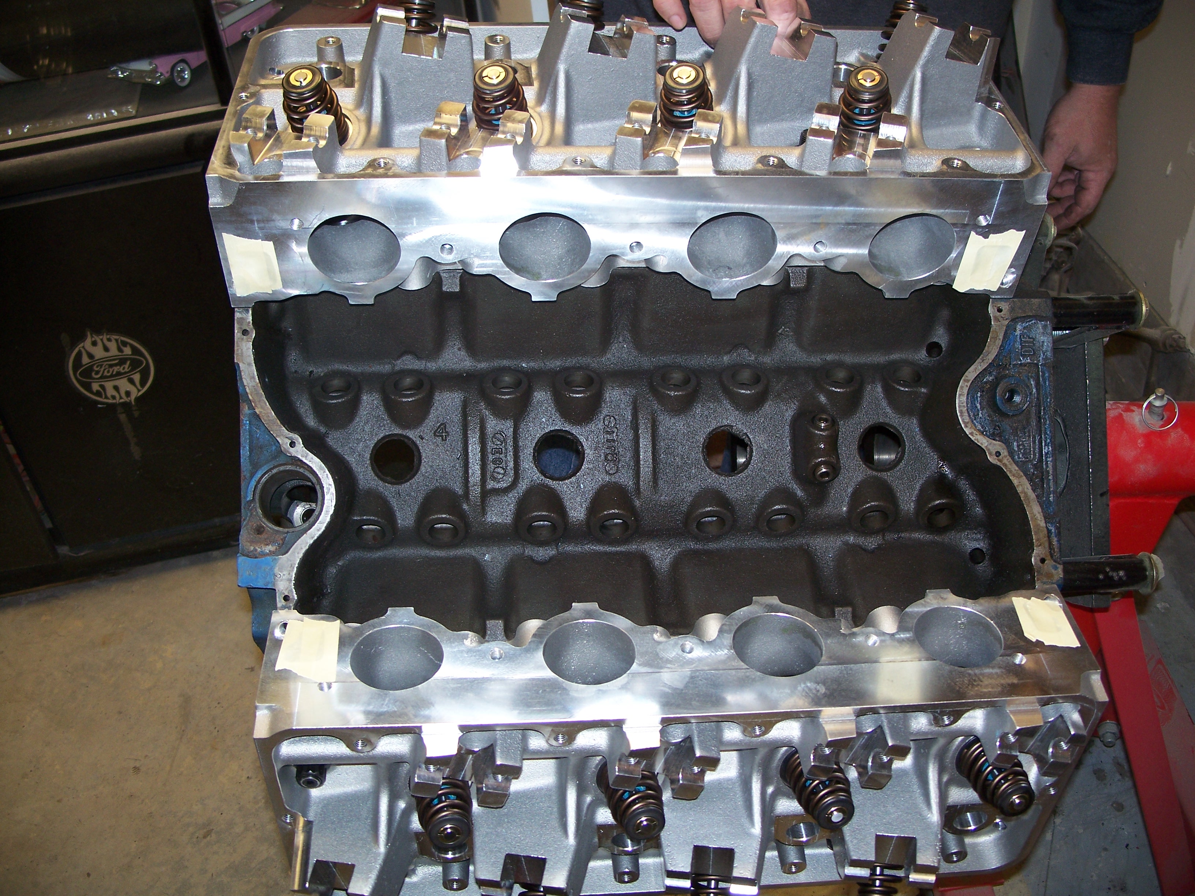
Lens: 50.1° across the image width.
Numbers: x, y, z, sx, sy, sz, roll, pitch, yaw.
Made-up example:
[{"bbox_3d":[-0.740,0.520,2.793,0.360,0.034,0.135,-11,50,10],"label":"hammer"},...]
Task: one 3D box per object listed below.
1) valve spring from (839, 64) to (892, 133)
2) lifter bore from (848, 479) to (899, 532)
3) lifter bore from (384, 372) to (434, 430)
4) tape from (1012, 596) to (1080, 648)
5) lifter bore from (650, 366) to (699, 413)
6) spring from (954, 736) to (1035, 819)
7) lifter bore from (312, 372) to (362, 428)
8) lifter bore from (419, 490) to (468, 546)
[{"bbox_3d":[0.183,-0.235,0.877,0.037,0.054,0.037,-5,65,2],"label":"valve spring"},{"bbox_3d":[0.203,0.043,0.950,0.036,0.036,0.027,-1,43,-5],"label":"lifter bore"},{"bbox_3d":[-0.138,-0.036,0.938,0.037,0.030,0.037,-1,40,-6],"label":"lifter bore"},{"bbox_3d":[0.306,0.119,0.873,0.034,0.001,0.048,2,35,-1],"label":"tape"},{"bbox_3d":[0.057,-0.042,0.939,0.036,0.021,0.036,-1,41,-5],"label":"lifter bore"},{"bbox_3d":[0.271,0.224,0.862,0.036,0.036,0.049,-6,29,-14],"label":"spring"},{"bbox_3d":[-0.186,-0.034,0.917,0.036,0.024,0.036,-1,41,-5],"label":"lifter bore"},{"bbox_3d":[-0.112,0.051,0.936,0.037,0.037,0.030,-1,46,-6],"label":"lifter bore"}]

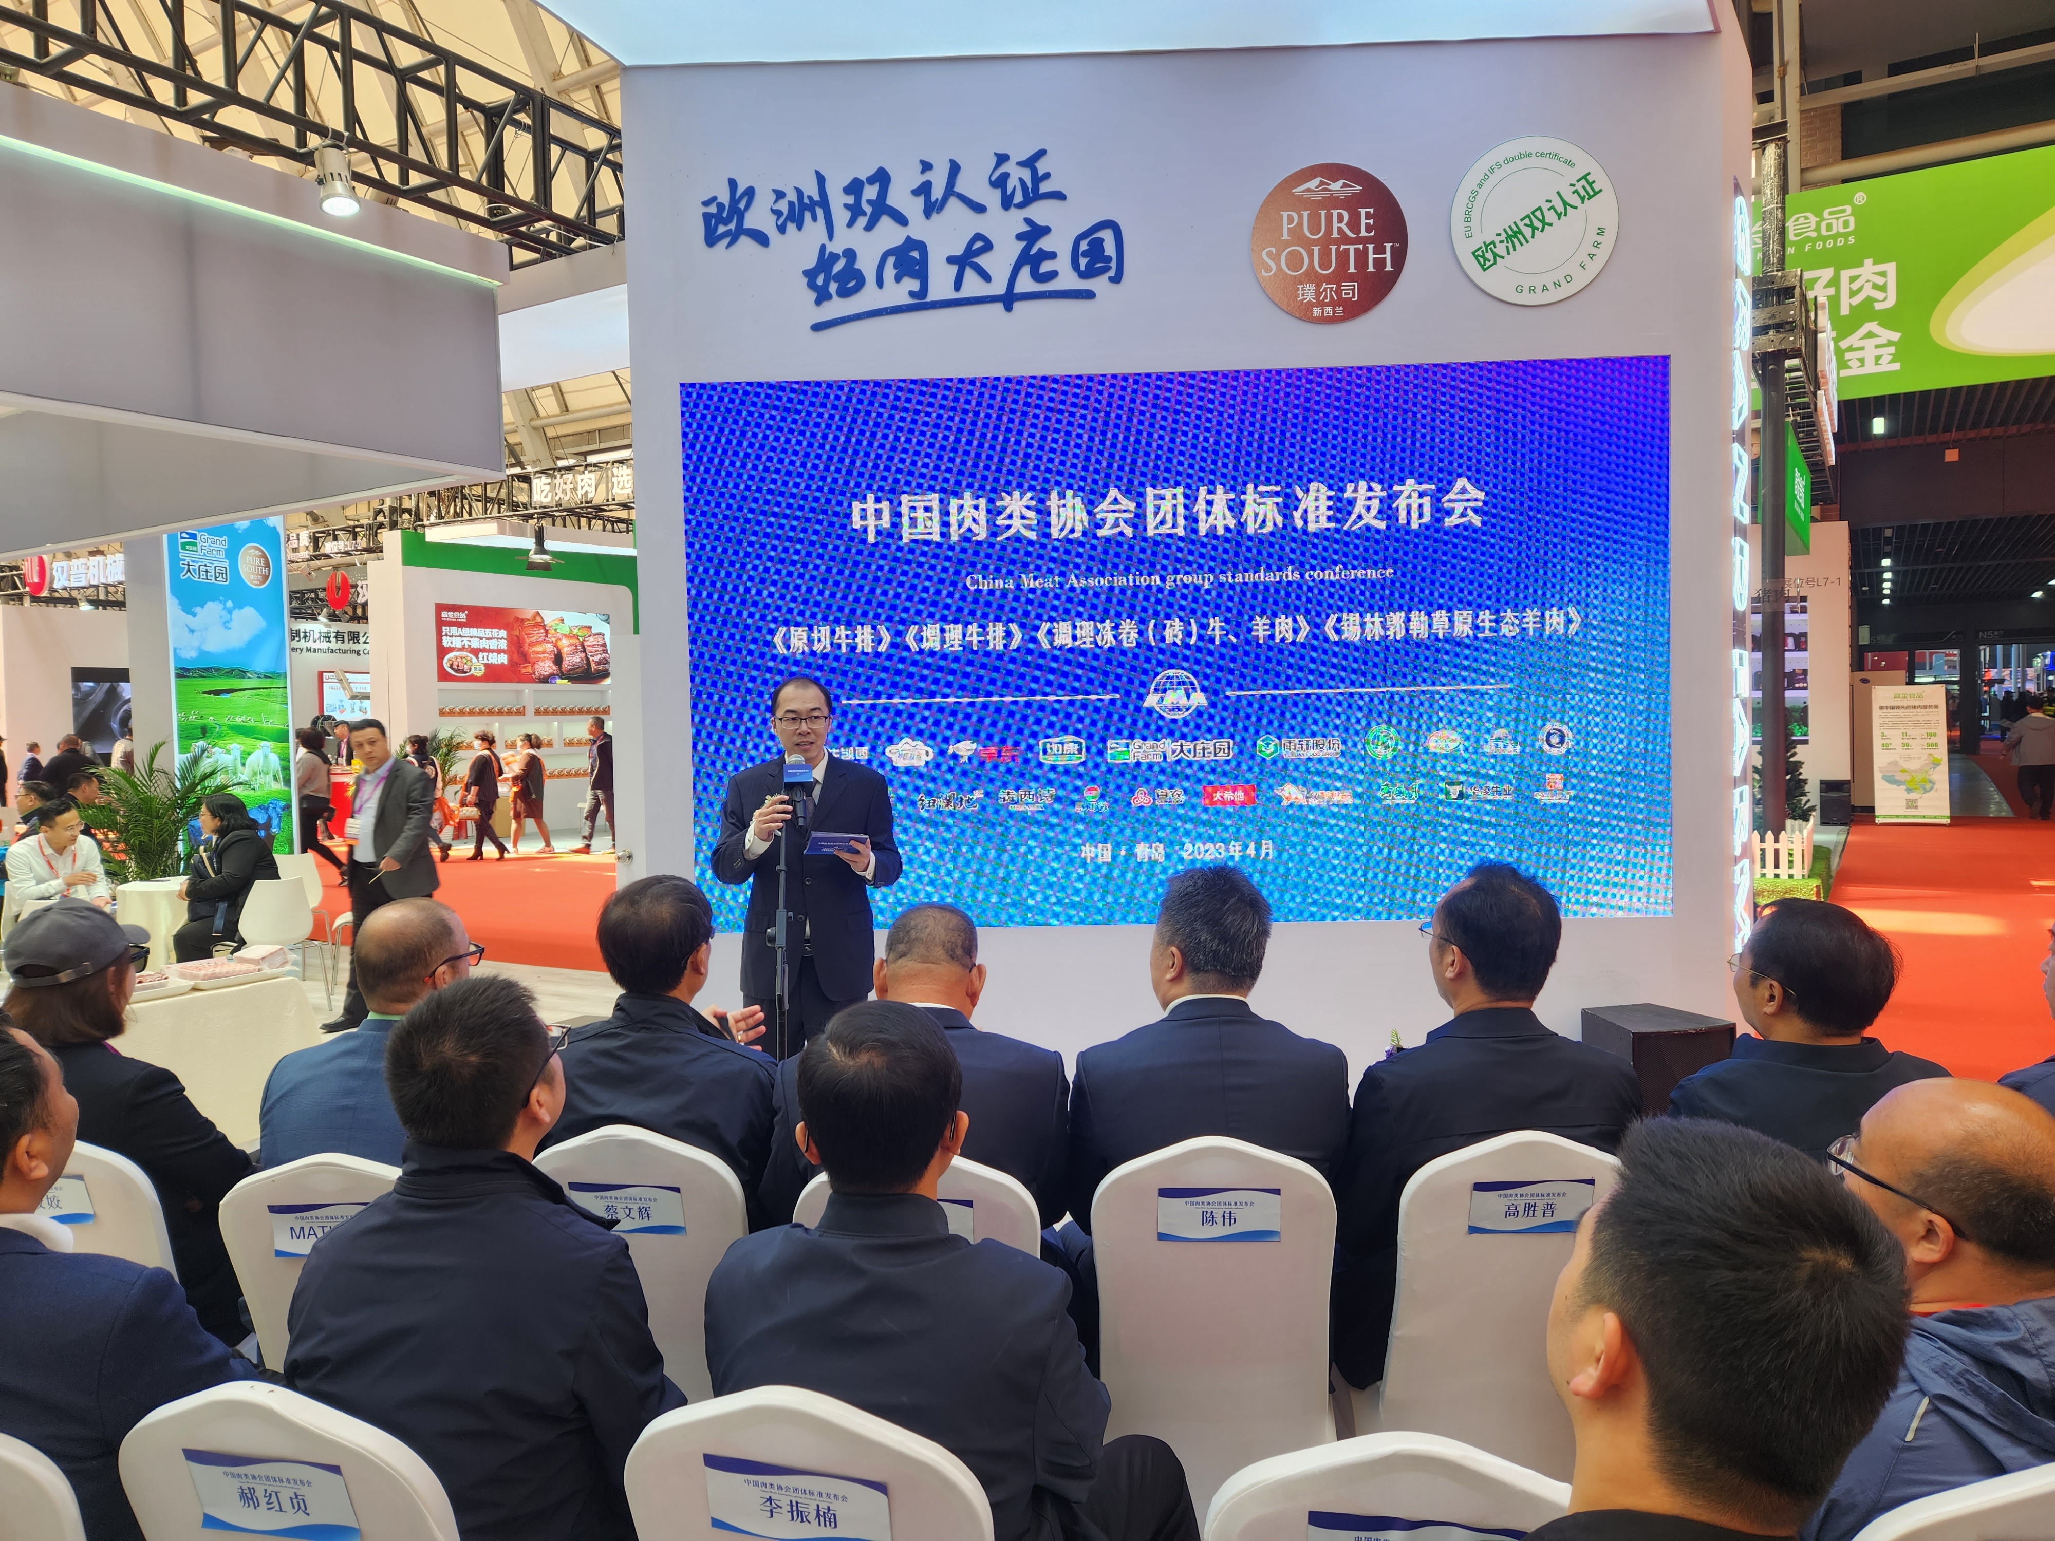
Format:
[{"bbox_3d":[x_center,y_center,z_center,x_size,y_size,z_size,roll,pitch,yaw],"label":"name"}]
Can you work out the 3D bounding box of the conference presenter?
[{"bbox_3d":[-0.616,0.616,3.900,0.540,1.740,0.420,-1,2,-6],"label":"conference presenter"}]

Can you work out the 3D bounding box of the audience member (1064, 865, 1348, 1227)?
[{"bbox_3d":[0.327,0.821,2.720,0.520,1.340,0.800,-1,3,0],"label":"audience member"}]

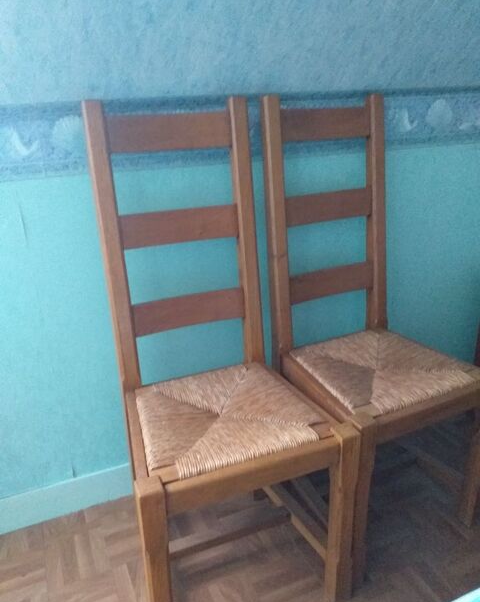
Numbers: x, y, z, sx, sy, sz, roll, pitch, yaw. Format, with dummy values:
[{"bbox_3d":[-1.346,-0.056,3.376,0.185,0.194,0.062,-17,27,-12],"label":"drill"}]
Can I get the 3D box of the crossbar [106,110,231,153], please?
[{"bbox_3d":[-0.164,-0.398,1.137,0.293,0.081,0.029,-9,14,-19],"label":"crossbar"}]

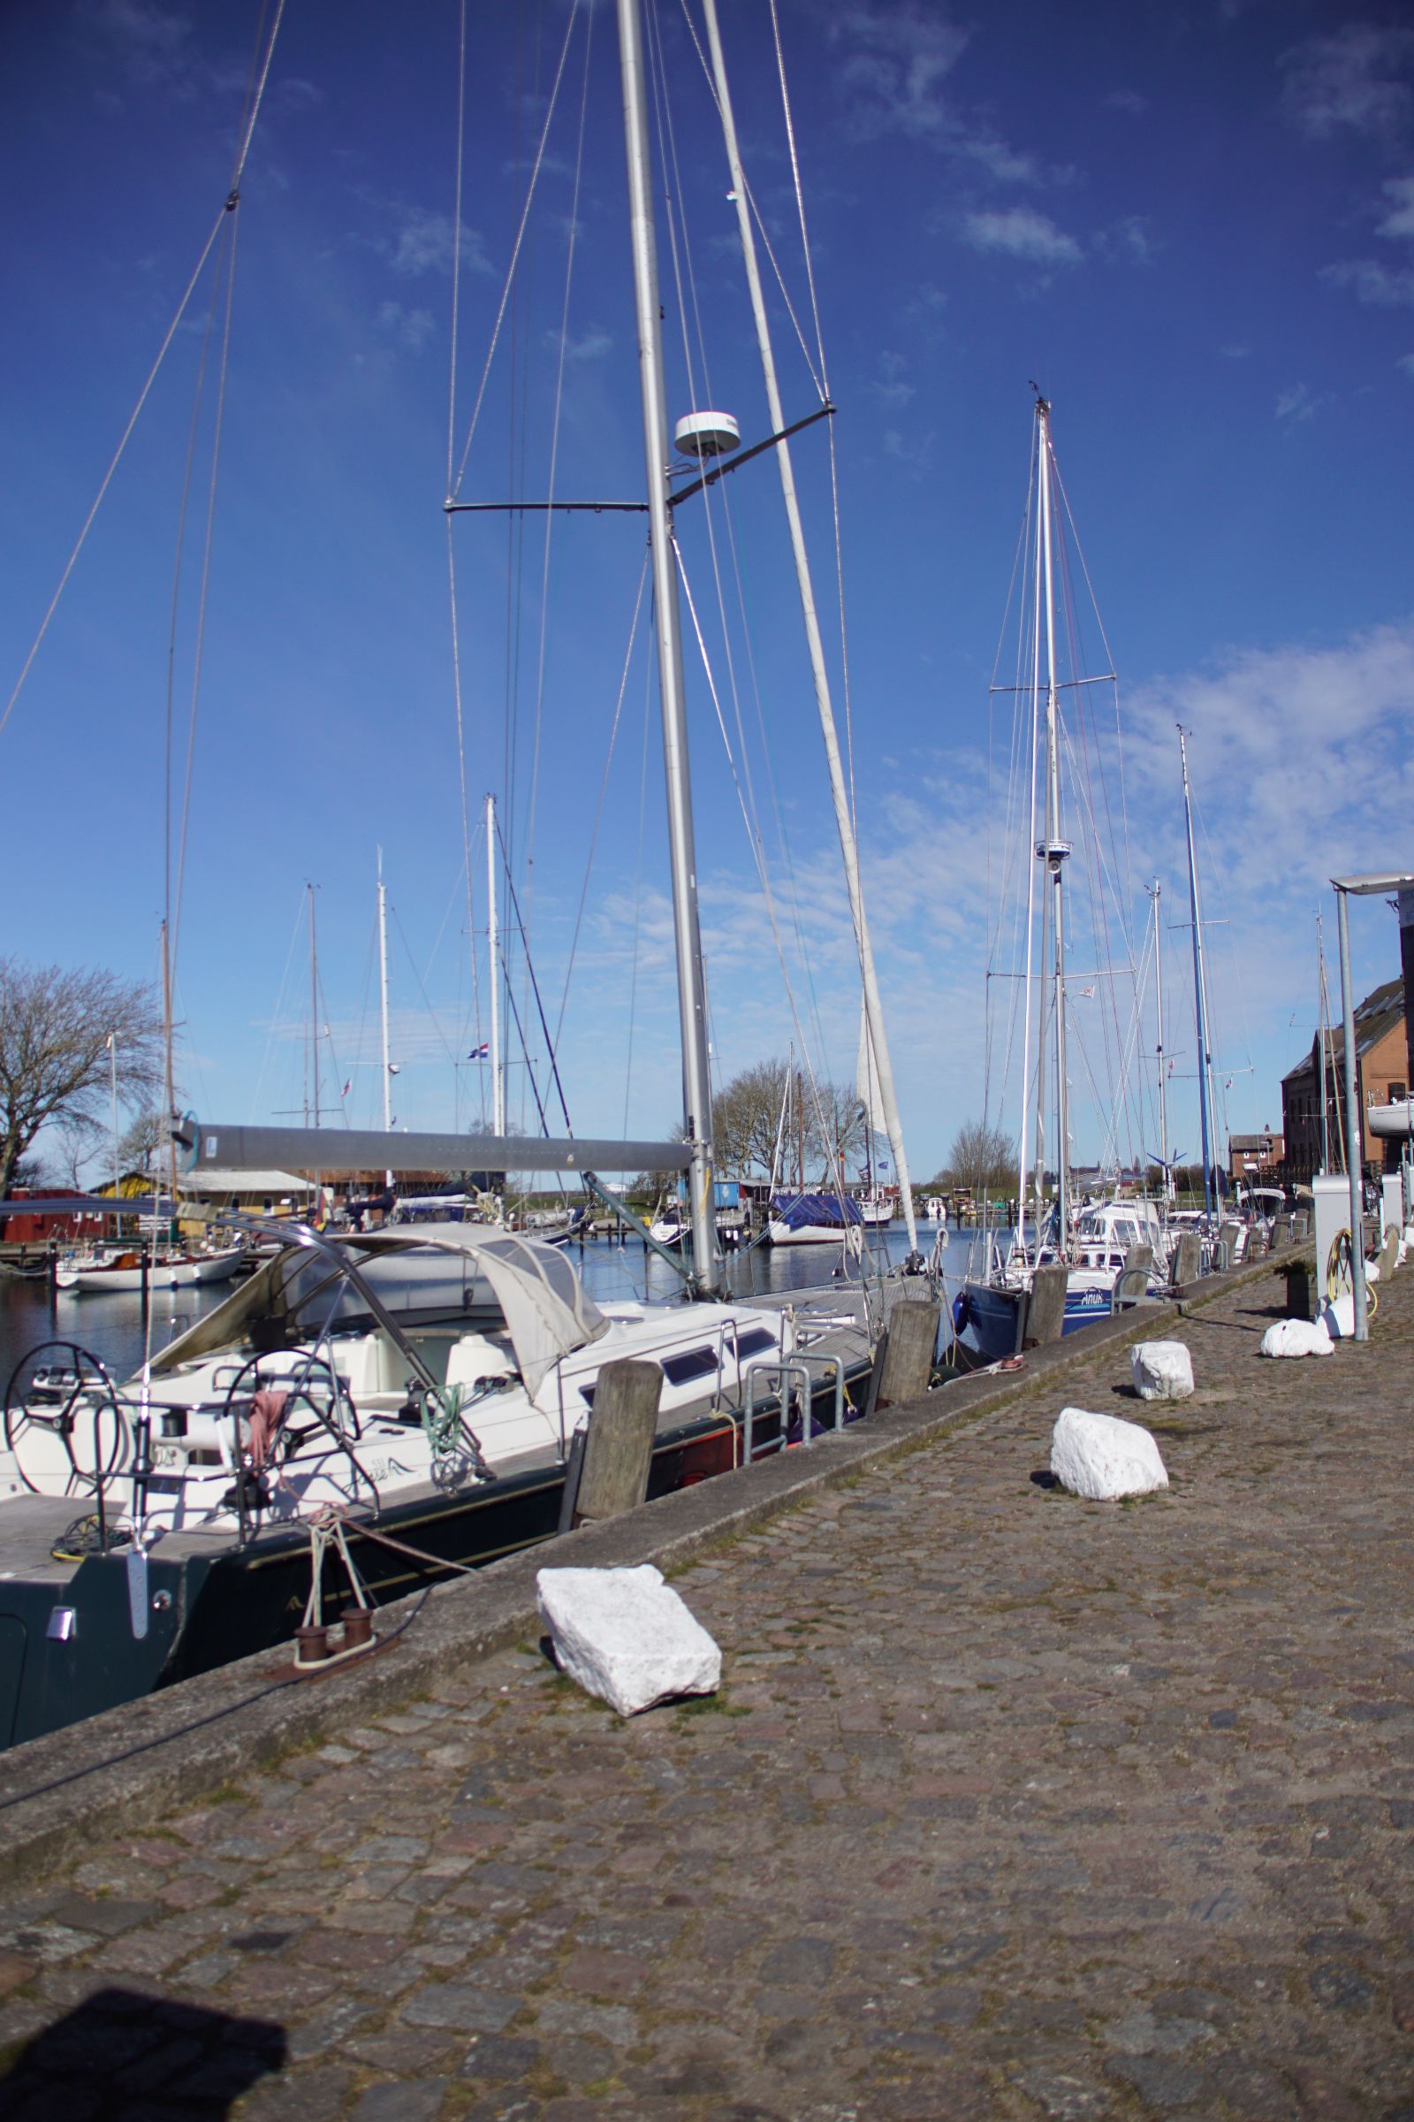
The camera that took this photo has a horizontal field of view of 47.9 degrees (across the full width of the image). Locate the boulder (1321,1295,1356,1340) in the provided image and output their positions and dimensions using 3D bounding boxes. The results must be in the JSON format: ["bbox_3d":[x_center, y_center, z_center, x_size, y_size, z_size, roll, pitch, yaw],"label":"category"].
[{"bbox_3d":[6.624,2.642,16.718,0.430,0.450,0.420,-1,-5,0],"label":"boulder"}]

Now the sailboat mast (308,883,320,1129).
[{"bbox_3d":[-14.865,-0.061,60.549,0.150,13.496,0.170,-5,-5,25],"label":"sailboat mast"}]

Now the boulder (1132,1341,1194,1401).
[{"bbox_3d":[3.536,2.375,12.288,0.460,0.410,0.440,-2,-5,16],"label":"boulder"}]

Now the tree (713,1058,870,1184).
[{"bbox_3d":[5.857,5.151,112.423,10.800,10.383,9.500,-1,-5,0],"label":"tree"}]

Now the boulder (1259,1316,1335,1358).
[{"bbox_3d":[5.631,2.611,15.124,0.660,0.340,0.460,-3,-5,20],"label":"boulder"}]

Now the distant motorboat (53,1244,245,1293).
[{"bbox_3d":[-20.561,7.494,58.610,2.300,1.550,8.600,-3,-5,24],"label":"distant motorboat"}]

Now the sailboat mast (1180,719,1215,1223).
[{"bbox_3d":[13.743,-2.446,44.343,0.220,13.843,0.250,-5,-5,24],"label":"sailboat mast"}]

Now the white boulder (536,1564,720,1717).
[{"bbox_3d":[-0.249,1.893,5.219,0.390,0.320,0.620,1,-5,-25],"label":"white boulder"}]

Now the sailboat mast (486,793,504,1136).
[{"bbox_3d":[-9.749,-2.531,73.813,0.260,19.973,0.300,-4,-5,25],"label":"sailboat mast"}]

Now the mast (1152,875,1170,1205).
[{"bbox_3d":[15.865,-0.342,55.489,0.160,12.010,0.140,4,-7,-45],"label":"mast"}]

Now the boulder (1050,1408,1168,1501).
[{"bbox_3d":[2.140,2.078,8.532,0.540,0.420,0.440,2,-6,-32],"label":"boulder"}]

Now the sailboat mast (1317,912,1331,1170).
[{"bbox_3d":[29.285,-0.094,75.579,0.160,14.219,0.180,-2,-5,25],"label":"sailboat mast"}]

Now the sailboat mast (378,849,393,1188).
[{"bbox_3d":[-13.348,-0.977,66.639,0.220,15.715,0.240,-6,-5,25],"label":"sailboat mast"}]

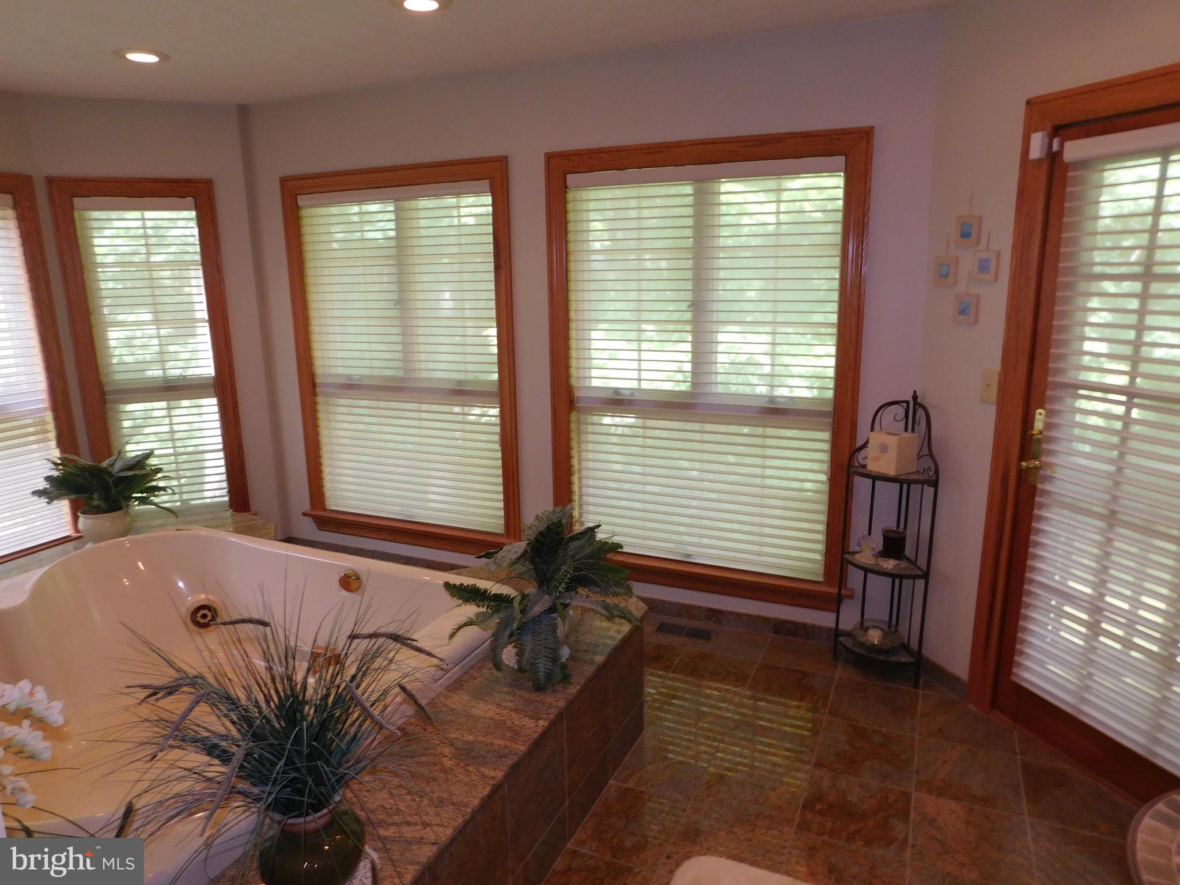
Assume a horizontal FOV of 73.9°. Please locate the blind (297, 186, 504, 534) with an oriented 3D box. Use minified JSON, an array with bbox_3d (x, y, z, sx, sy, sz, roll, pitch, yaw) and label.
[{"bbox_3d":[-0.965,-0.404,3.987,1.151,1.688,0.060,5,14,24],"label":"blind"}]

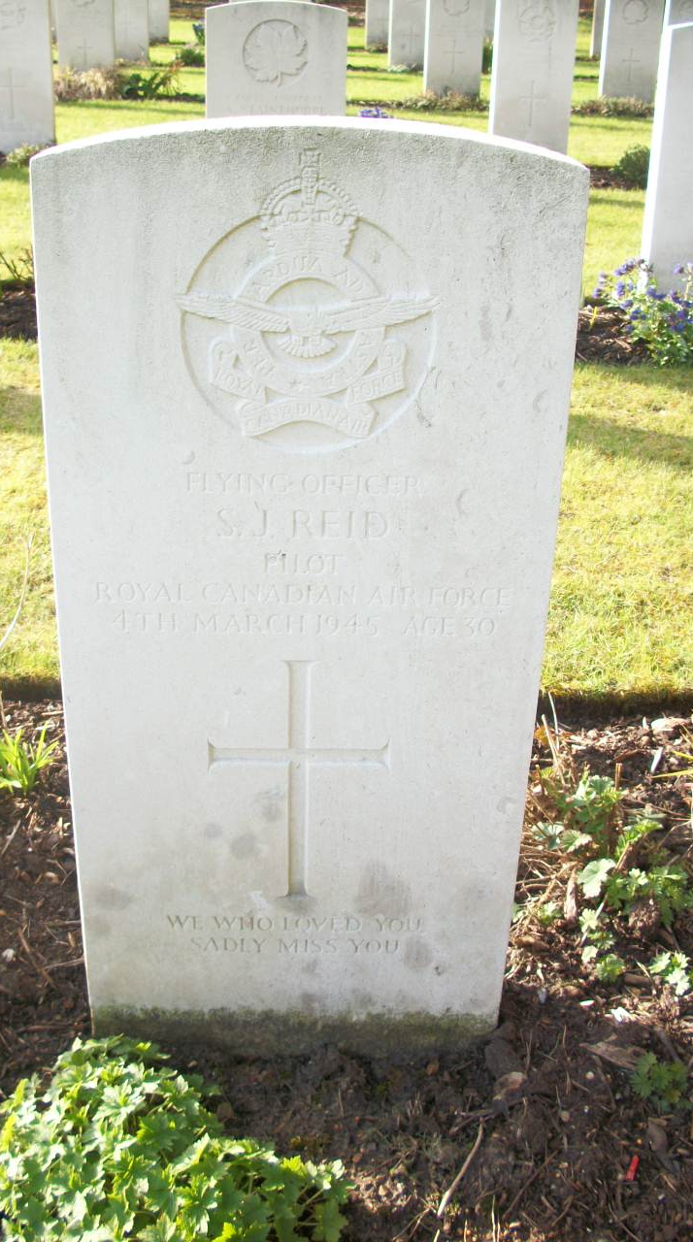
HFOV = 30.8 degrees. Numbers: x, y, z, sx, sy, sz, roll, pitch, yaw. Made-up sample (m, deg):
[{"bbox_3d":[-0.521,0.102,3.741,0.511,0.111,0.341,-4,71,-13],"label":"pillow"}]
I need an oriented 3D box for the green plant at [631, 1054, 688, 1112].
[{"bbox_3d":[0.283,0.410,1.132,0.053,0.036,0.050,1,26,-2],"label":"green plant"}]

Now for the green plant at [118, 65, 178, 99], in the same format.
[{"bbox_3d":[-1.315,-3.576,8.319,0.400,0.210,0.280,1,26,-2],"label":"green plant"}]

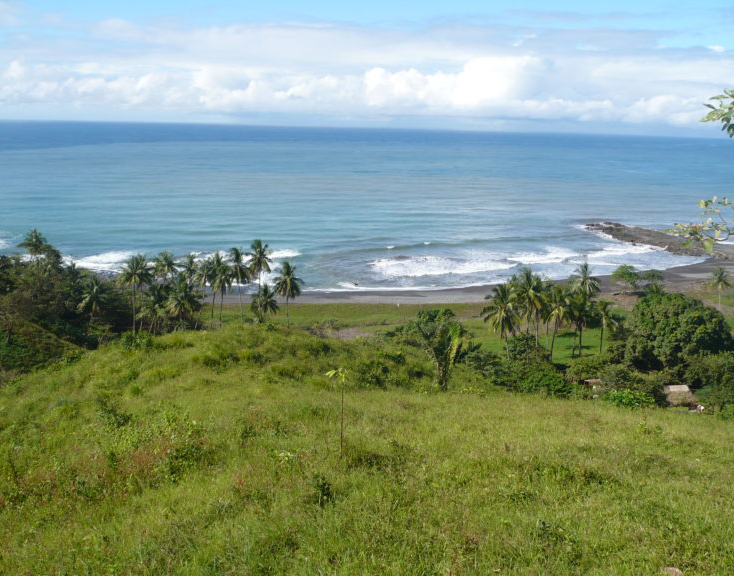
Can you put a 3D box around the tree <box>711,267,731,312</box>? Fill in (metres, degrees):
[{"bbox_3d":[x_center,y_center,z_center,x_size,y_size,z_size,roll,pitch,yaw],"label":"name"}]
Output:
[{"bbox_3d":[92.967,0.297,203.635,5.280,12.050,5.280,1,12,0],"label":"tree"}]

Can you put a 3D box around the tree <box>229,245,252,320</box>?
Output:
[{"bbox_3d":[-25.320,-0.420,154.850,4.430,15.870,4.210,1,12,0],"label":"tree"}]

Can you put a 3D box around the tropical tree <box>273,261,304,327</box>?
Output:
[{"bbox_3d":[-17.809,1.656,176.165,6.870,15.540,6.870,1,12,0],"label":"tropical tree"}]

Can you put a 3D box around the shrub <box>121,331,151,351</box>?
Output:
[{"bbox_3d":[-12.810,2.900,43.180,1.770,1.140,1.680,1,12,0],"label":"shrub"}]

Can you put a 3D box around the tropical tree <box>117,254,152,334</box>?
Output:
[{"bbox_3d":[-43.130,1.650,143.000,6.330,15.830,6.010,1,12,0],"label":"tropical tree"}]

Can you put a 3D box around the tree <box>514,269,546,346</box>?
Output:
[{"bbox_3d":[29.620,3.940,139.190,5.800,15.830,5.510,1,12,0],"label":"tree"}]

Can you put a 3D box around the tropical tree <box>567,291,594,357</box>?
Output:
[{"bbox_3d":[38.150,6.410,137.070,4.630,12.190,4.400,1,12,0],"label":"tropical tree"}]

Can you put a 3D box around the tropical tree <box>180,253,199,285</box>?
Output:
[{"bbox_3d":[-35.780,-0.040,155.750,4.050,14.330,3.850,1,12,0],"label":"tropical tree"}]

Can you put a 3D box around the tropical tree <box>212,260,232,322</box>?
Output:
[{"bbox_3d":[-32.977,1.093,176.596,5.280,15.800,5.280,1,12,0],"label":"tropical tree"}]

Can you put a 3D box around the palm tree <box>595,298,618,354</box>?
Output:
[{"bbox_3d":[49.925,7.964,161.865,4.620,11.820,4.620,1,12,0],"label":"palm tree"}]

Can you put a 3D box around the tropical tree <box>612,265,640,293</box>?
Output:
[{"bbox_3d":[74.747,-2.586,224.529,8.130,8.540,8.130,1,12,0],"label":"tropical tree"}]

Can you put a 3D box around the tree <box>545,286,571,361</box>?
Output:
[{"bbox_3d":[38.320,7.064,154.978,5.440,15.840,5.440,1,12,0],"label":"tree"}]

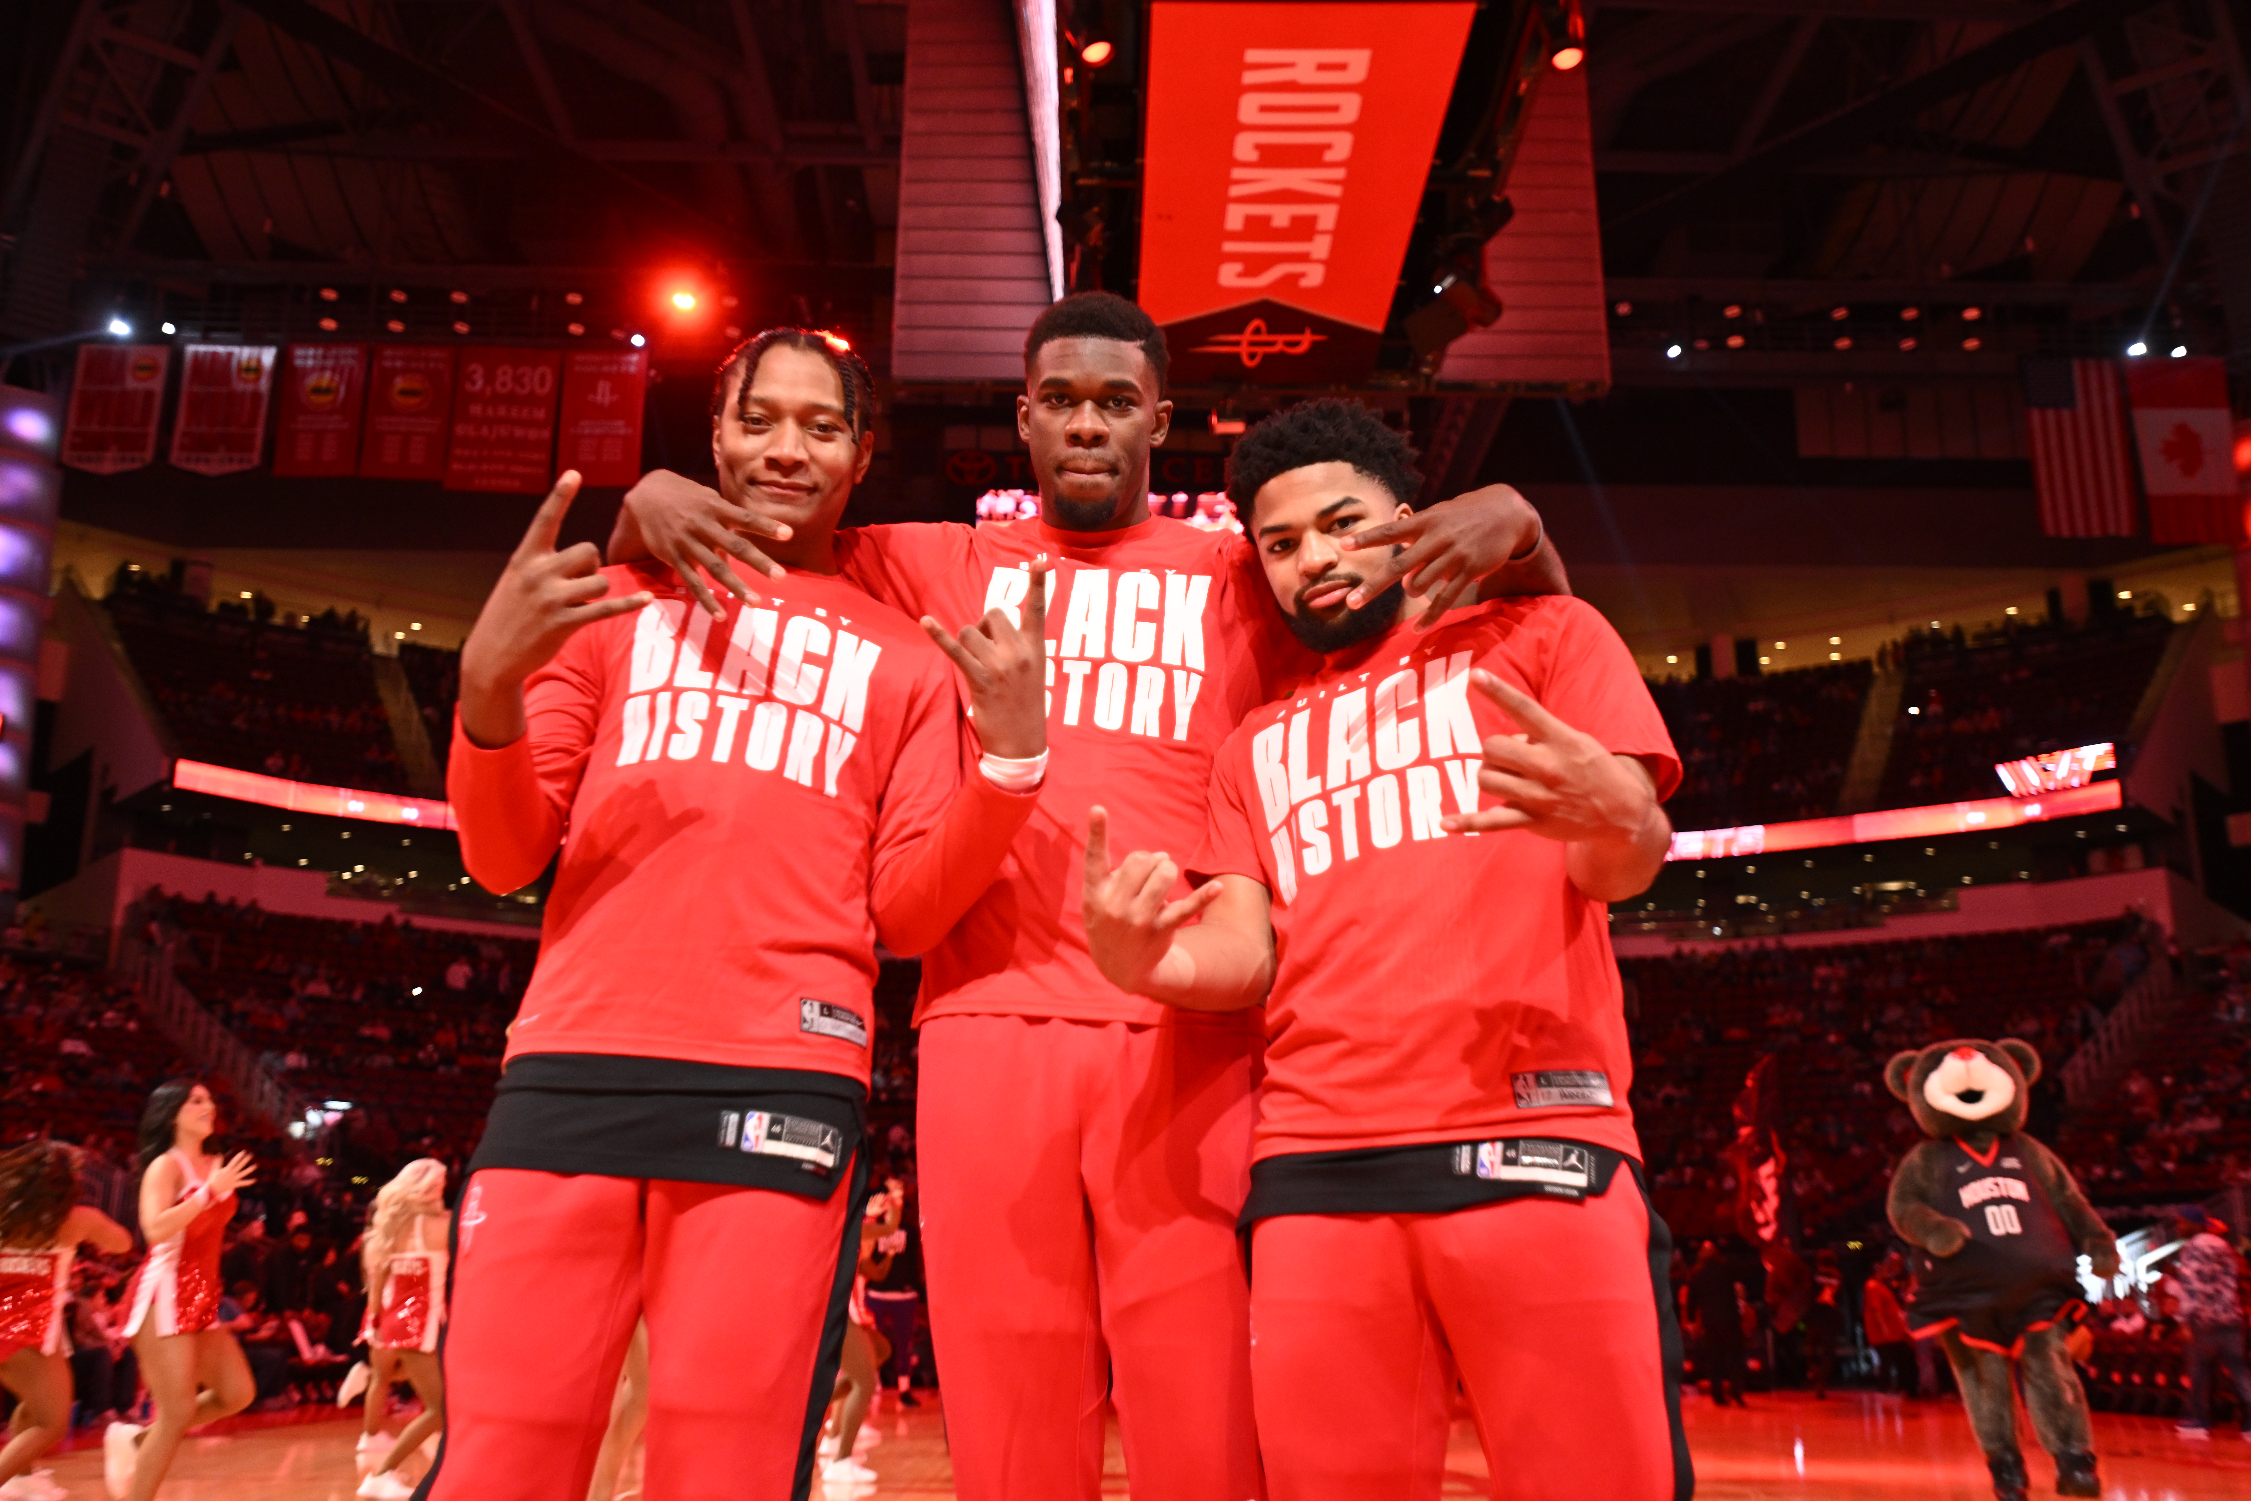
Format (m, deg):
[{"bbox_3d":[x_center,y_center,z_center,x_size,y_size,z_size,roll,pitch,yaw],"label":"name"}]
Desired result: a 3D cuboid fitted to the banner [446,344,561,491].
[{"bbox_3d":[-17.673,-9.418,57.000,2.940,4.420,0.050,2,-16,-4],"label":"banner"}]

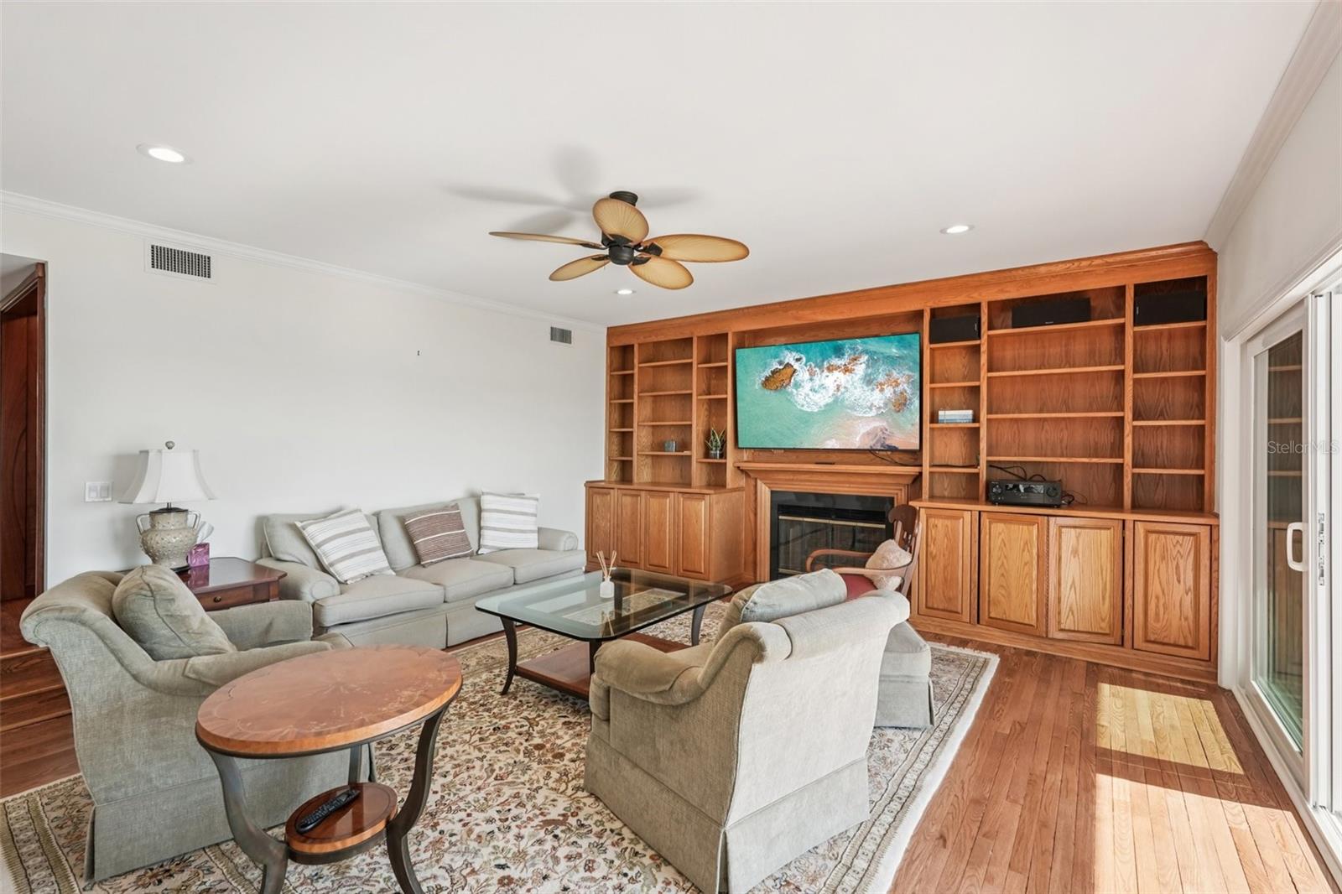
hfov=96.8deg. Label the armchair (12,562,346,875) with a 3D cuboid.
[{"bbox_3d":[-1.761,0.922,2.358,0.970,0.890,0.800,0,0,-35],"label":"armchair"}]

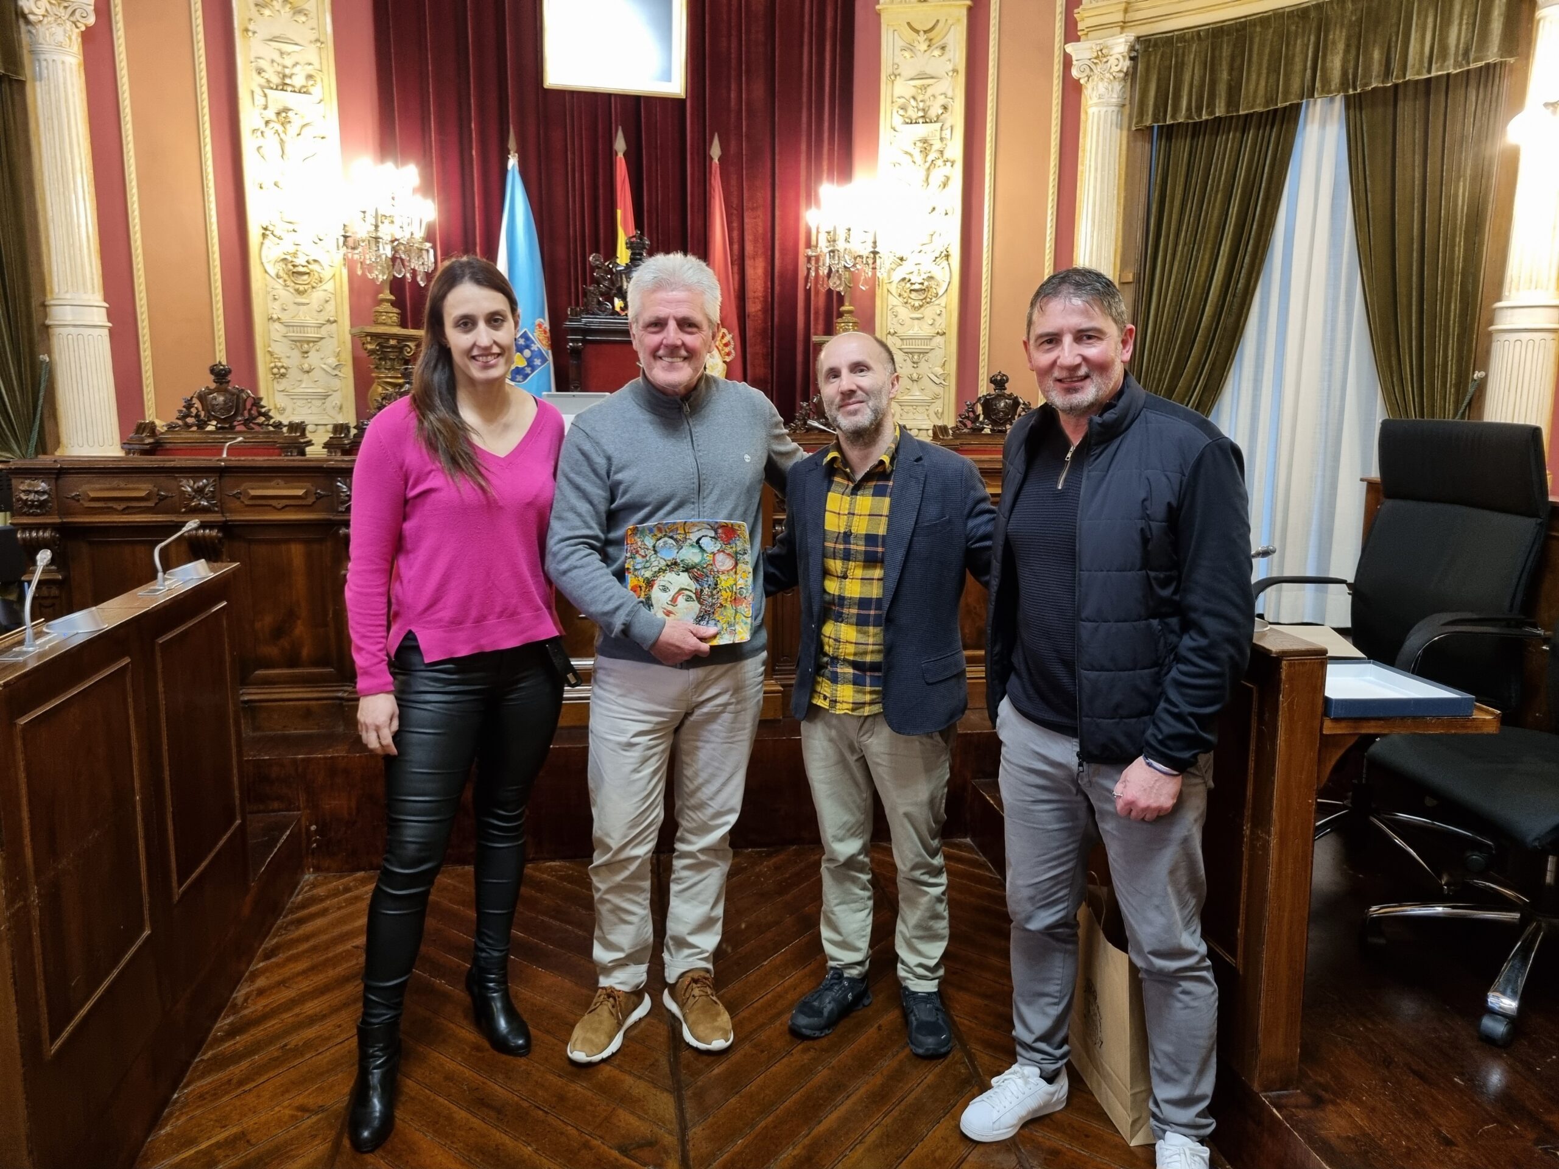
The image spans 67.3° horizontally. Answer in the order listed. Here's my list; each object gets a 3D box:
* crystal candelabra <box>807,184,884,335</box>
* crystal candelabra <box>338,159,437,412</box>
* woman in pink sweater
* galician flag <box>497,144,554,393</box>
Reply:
[{"bbox_3d":[0.349,-1.674,6.063,0.450,0.800,0.450,-1,9,-9],"label":"crystal candelabra"},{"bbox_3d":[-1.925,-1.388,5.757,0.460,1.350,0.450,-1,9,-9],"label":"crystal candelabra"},{"bbox_3d":[-0.687,0.215,2.484,0.500,1.775,0.440,-2,9,-13],"label":"woman in pink sweater"},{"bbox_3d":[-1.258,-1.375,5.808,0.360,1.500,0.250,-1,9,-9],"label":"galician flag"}]

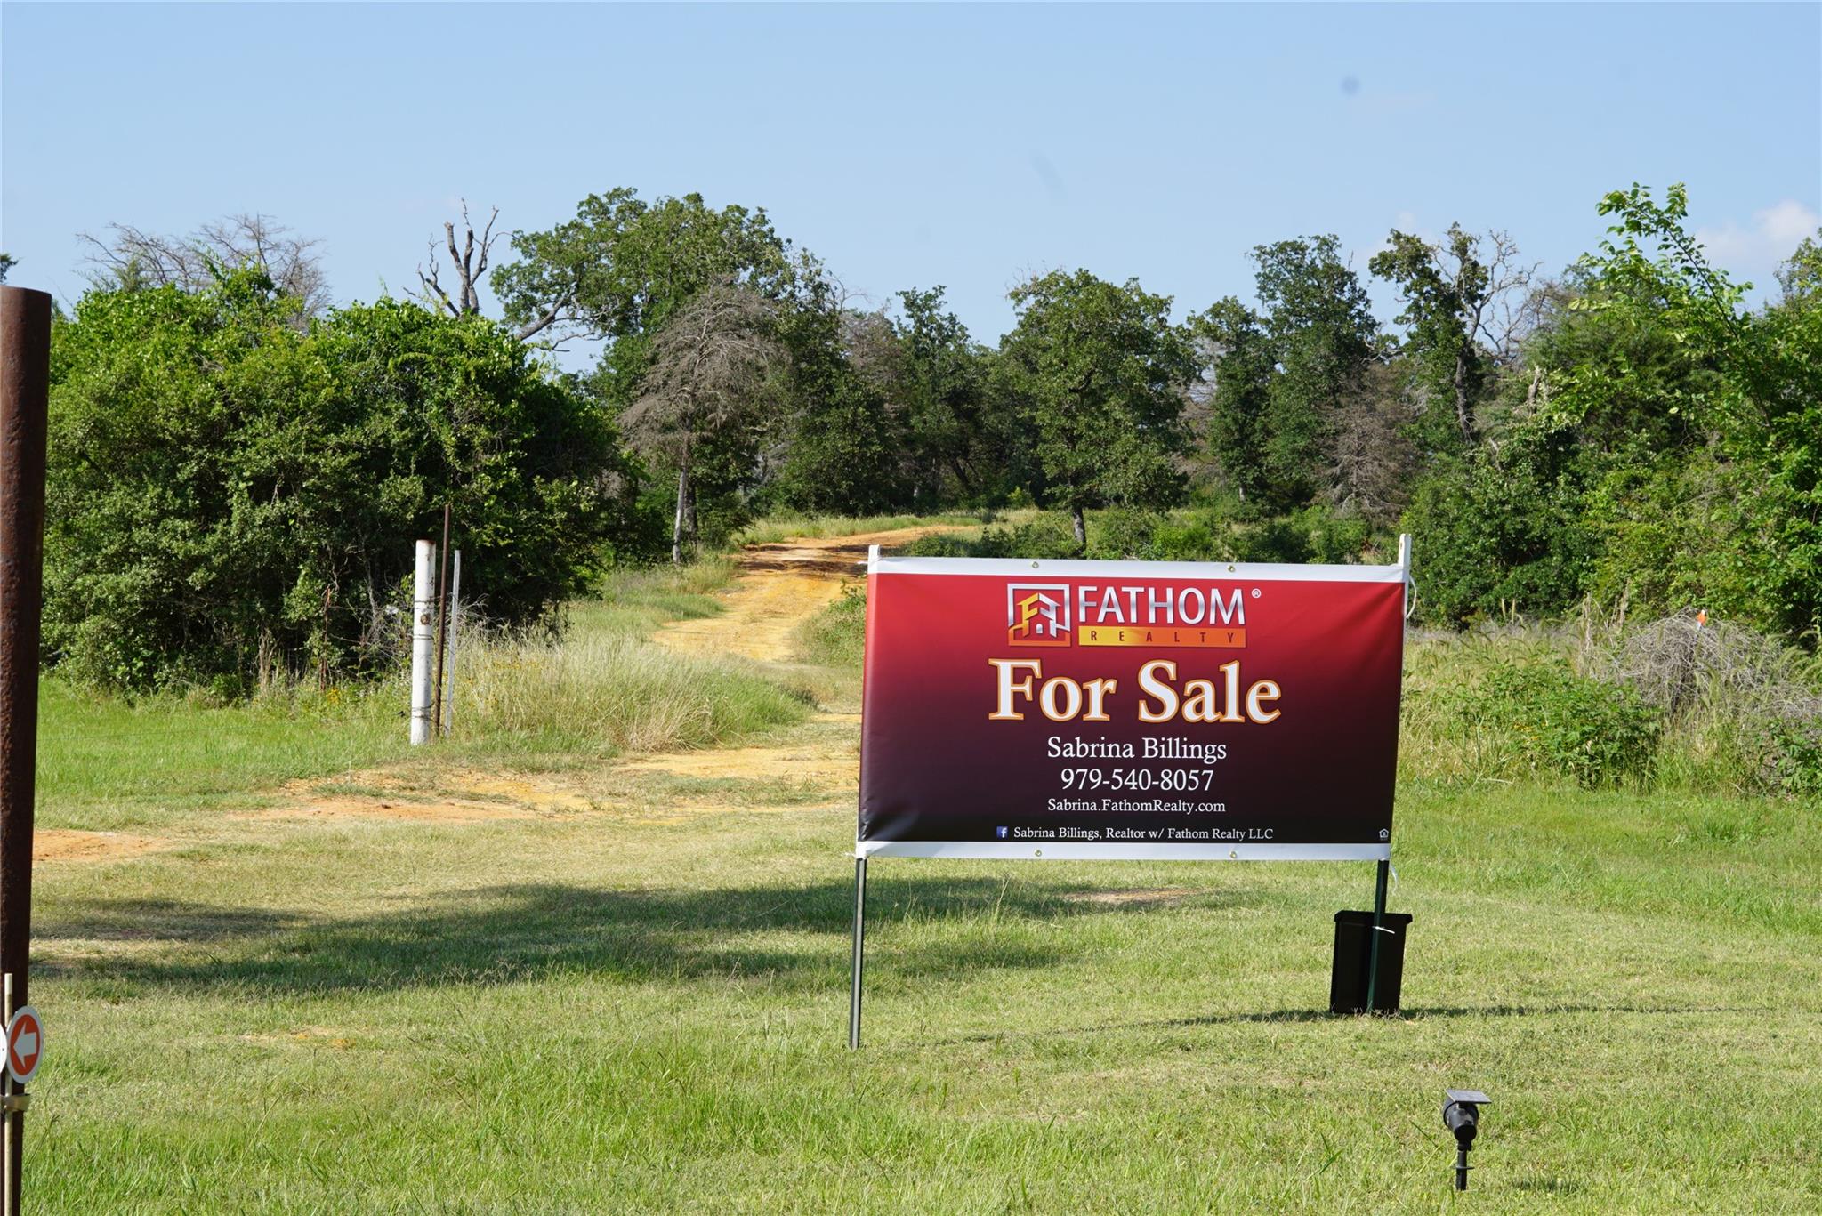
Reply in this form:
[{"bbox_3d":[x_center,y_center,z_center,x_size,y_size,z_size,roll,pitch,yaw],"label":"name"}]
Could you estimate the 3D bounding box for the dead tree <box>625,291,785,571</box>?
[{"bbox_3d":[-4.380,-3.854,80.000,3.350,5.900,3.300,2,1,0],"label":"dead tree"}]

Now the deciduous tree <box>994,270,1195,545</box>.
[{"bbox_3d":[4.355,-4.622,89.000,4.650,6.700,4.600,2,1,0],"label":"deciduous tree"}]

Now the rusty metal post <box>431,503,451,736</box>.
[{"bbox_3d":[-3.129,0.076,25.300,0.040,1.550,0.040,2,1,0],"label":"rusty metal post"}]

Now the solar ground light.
[{"bbox_3d":[1.332,1.273,9.100,0.112,0.243,0.135,1,1,-16],"label":"solar ground light"}]

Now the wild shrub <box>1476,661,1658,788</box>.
[{"bbox_3d":[4.144,0.742,24.000,1.180,0.800,1.100,2,1,0],"label":"wild shrub"}]

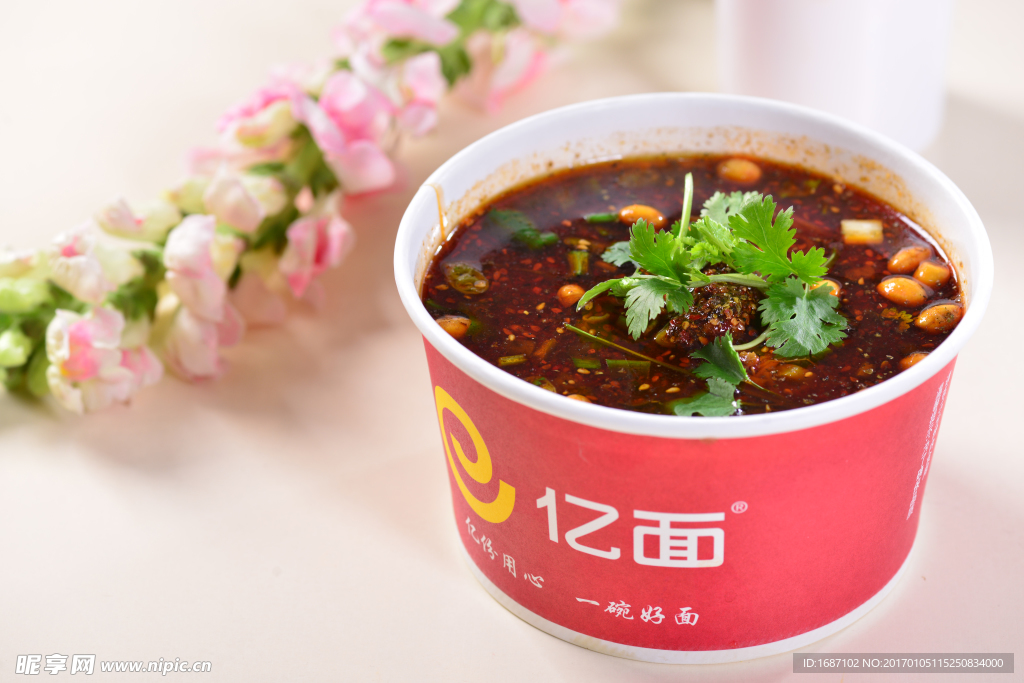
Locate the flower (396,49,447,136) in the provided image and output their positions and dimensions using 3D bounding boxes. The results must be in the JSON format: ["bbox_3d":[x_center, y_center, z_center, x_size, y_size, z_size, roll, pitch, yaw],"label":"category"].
[{"bbox_3d":[-0.029,-0.079,0.947,0.019,0.023,0.016,30,47,35],"label":"flower"}]

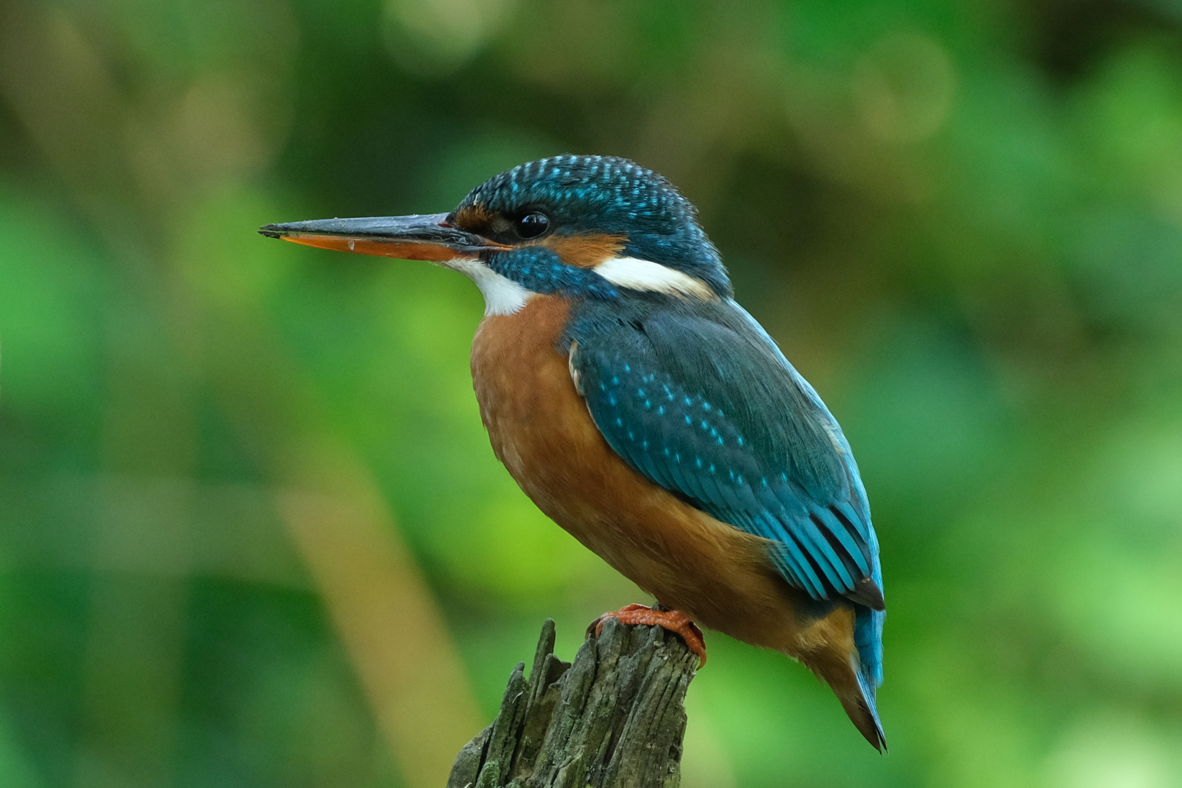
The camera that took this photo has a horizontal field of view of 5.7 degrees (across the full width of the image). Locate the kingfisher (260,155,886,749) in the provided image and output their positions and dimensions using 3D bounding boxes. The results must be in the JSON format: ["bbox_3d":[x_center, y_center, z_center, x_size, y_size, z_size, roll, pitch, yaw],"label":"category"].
[{"bbox_3d":[-0.003,0.011,2.200,0.117,0.110,0.054,0,3,4],"label":"kingfisher"}]

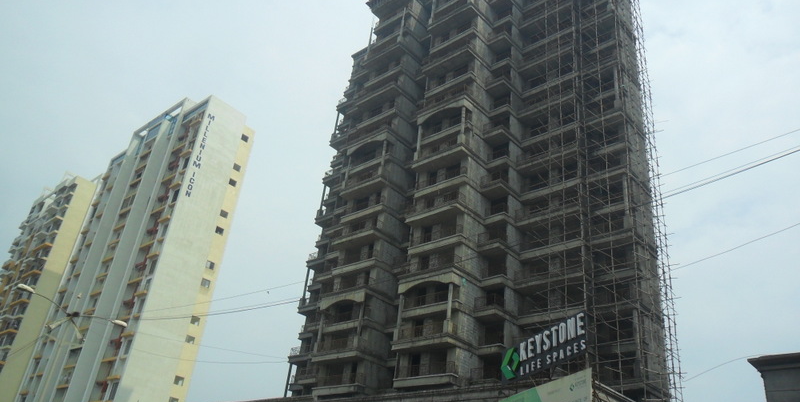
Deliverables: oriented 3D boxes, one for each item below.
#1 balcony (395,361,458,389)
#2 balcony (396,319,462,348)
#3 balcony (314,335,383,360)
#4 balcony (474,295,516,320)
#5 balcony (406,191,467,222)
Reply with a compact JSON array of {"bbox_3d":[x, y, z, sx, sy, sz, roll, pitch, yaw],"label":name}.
[{"bbox_3d":[2.208,14.299,50.398,6.250,1.630,1.500,-17,-36,38],"label":"balcony"},{"bbox_3d":[2.161,11.422,51.453,6.250,1.600,2.000,-17,-36,38],"label":"balcony"},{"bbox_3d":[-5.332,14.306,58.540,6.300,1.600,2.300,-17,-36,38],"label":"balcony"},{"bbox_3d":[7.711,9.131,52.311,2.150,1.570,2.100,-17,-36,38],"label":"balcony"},{"bbox_3d":[3.408,0.919,57.089,6.200,1.570,2.000,-17,-36,38],"label":"balcony"}]

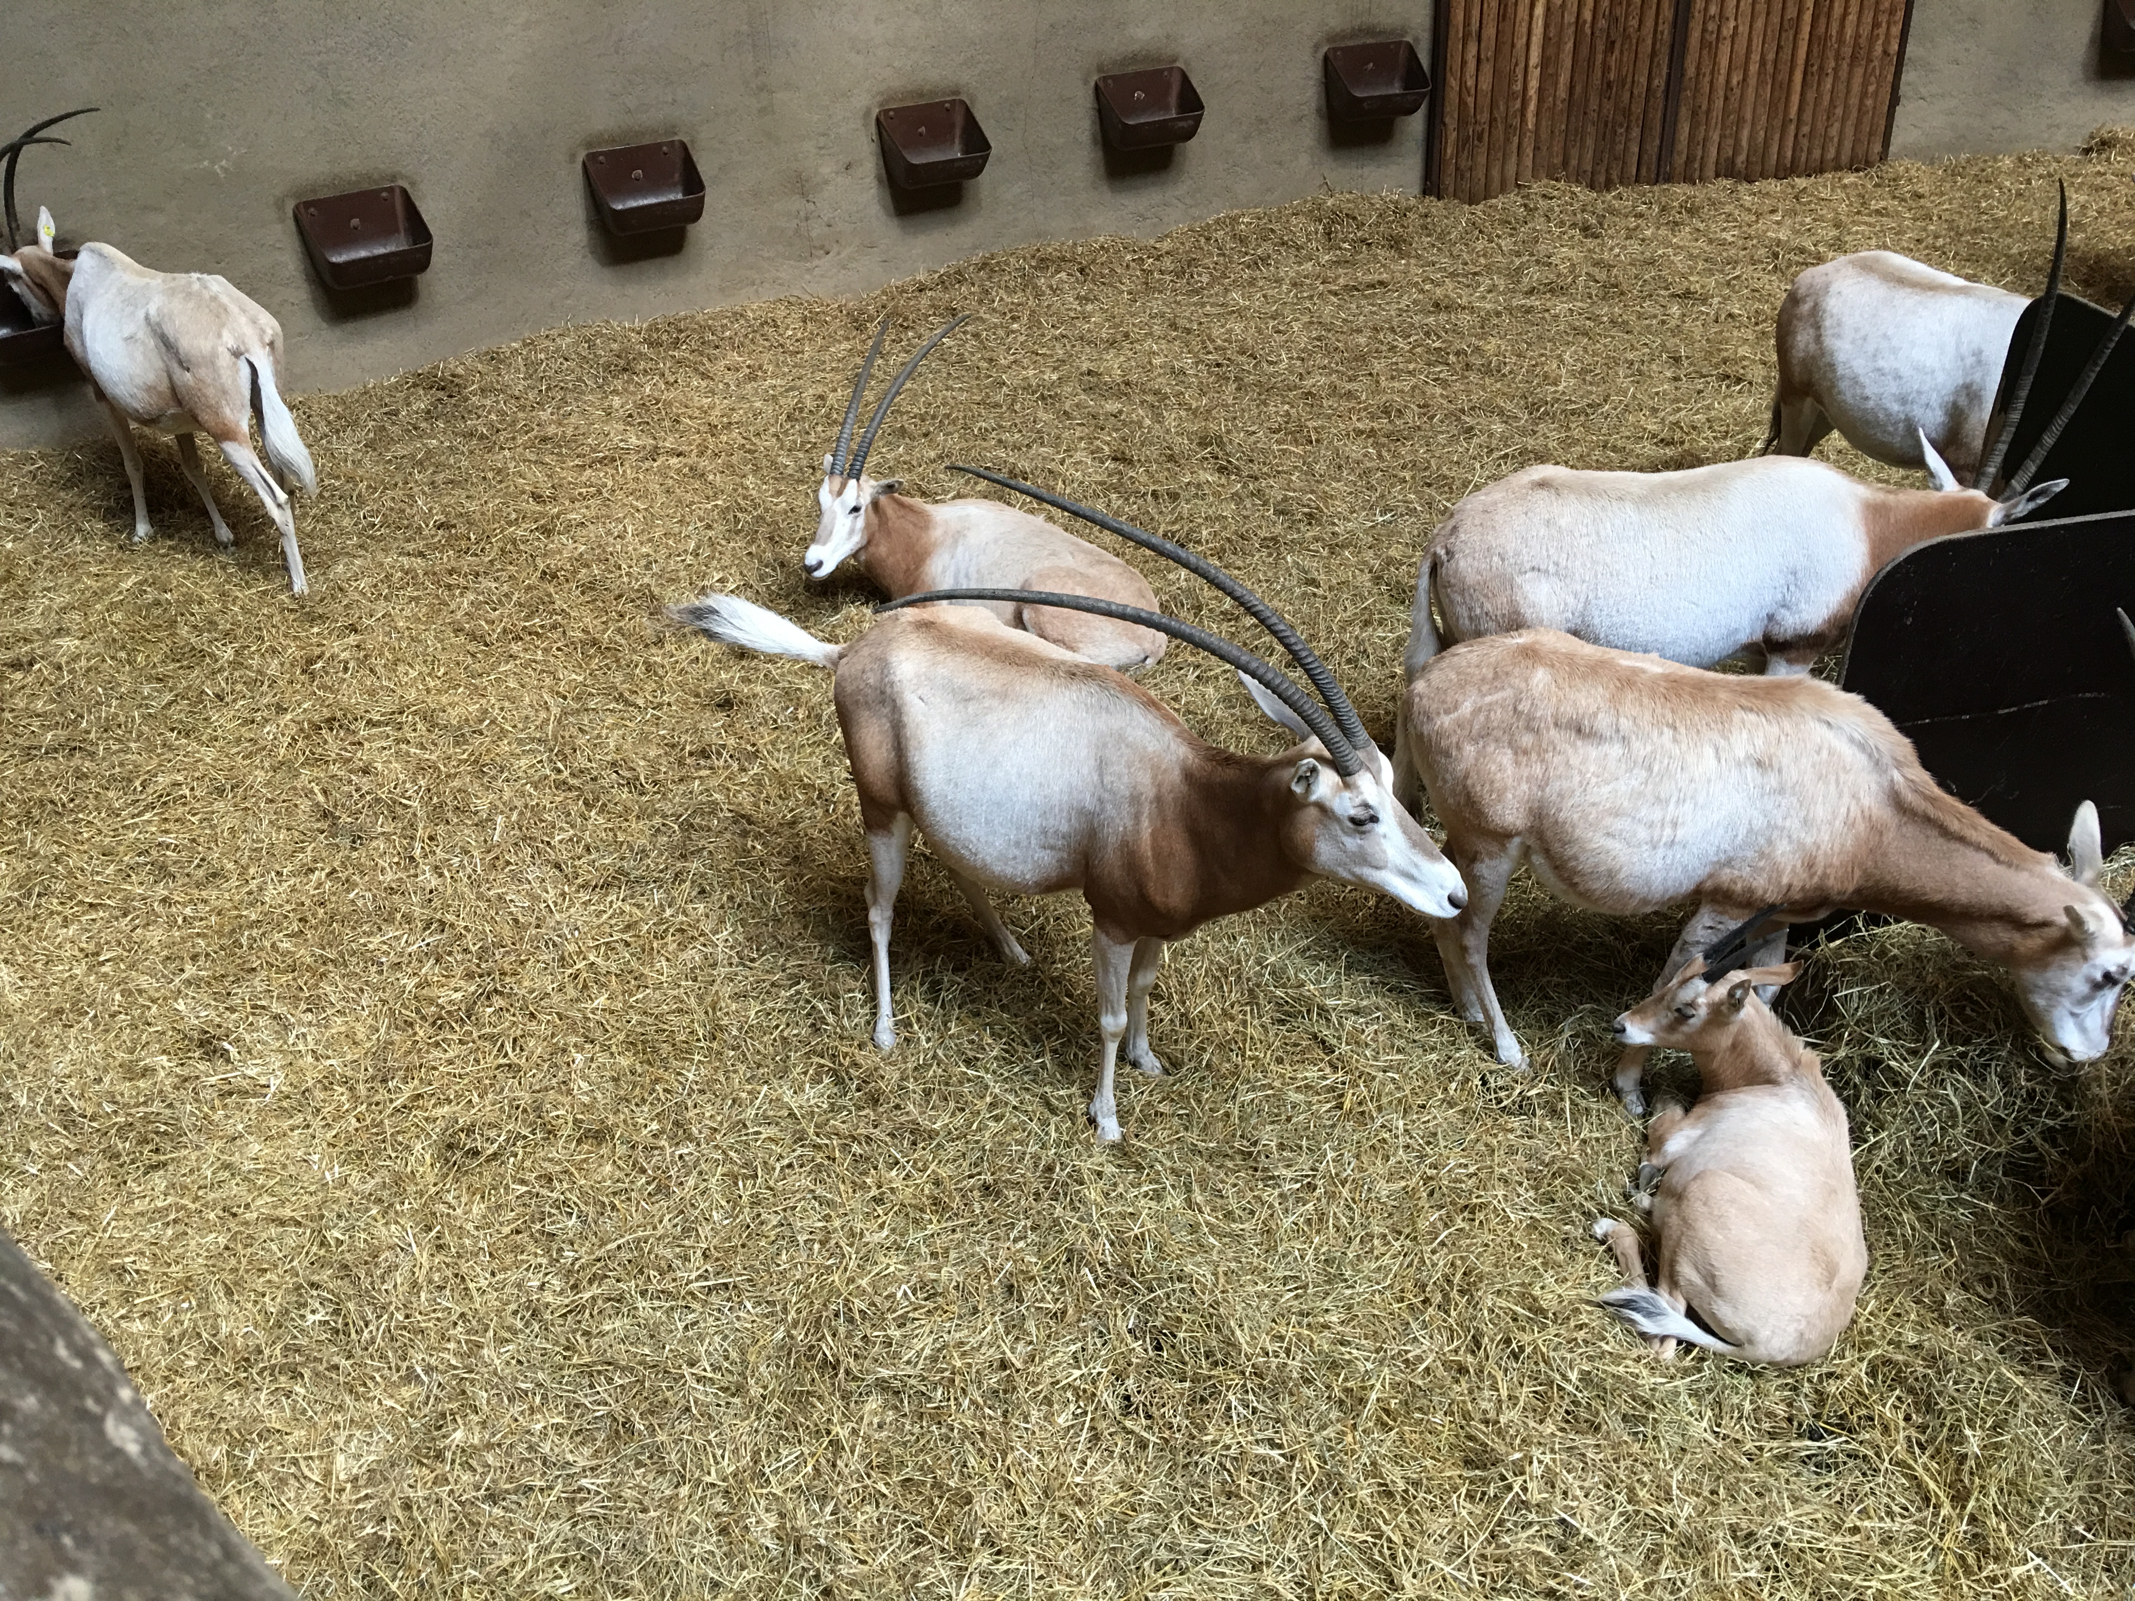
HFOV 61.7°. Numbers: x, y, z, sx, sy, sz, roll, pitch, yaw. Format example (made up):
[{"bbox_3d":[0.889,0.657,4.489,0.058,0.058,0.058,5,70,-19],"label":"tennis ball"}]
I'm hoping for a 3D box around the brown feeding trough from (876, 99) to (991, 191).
[{"bbox_3d":[-0.681,-3.416,9.328,0.530,0.339,0.412,-17,34,-20],"label":"brown feeding trough"}]

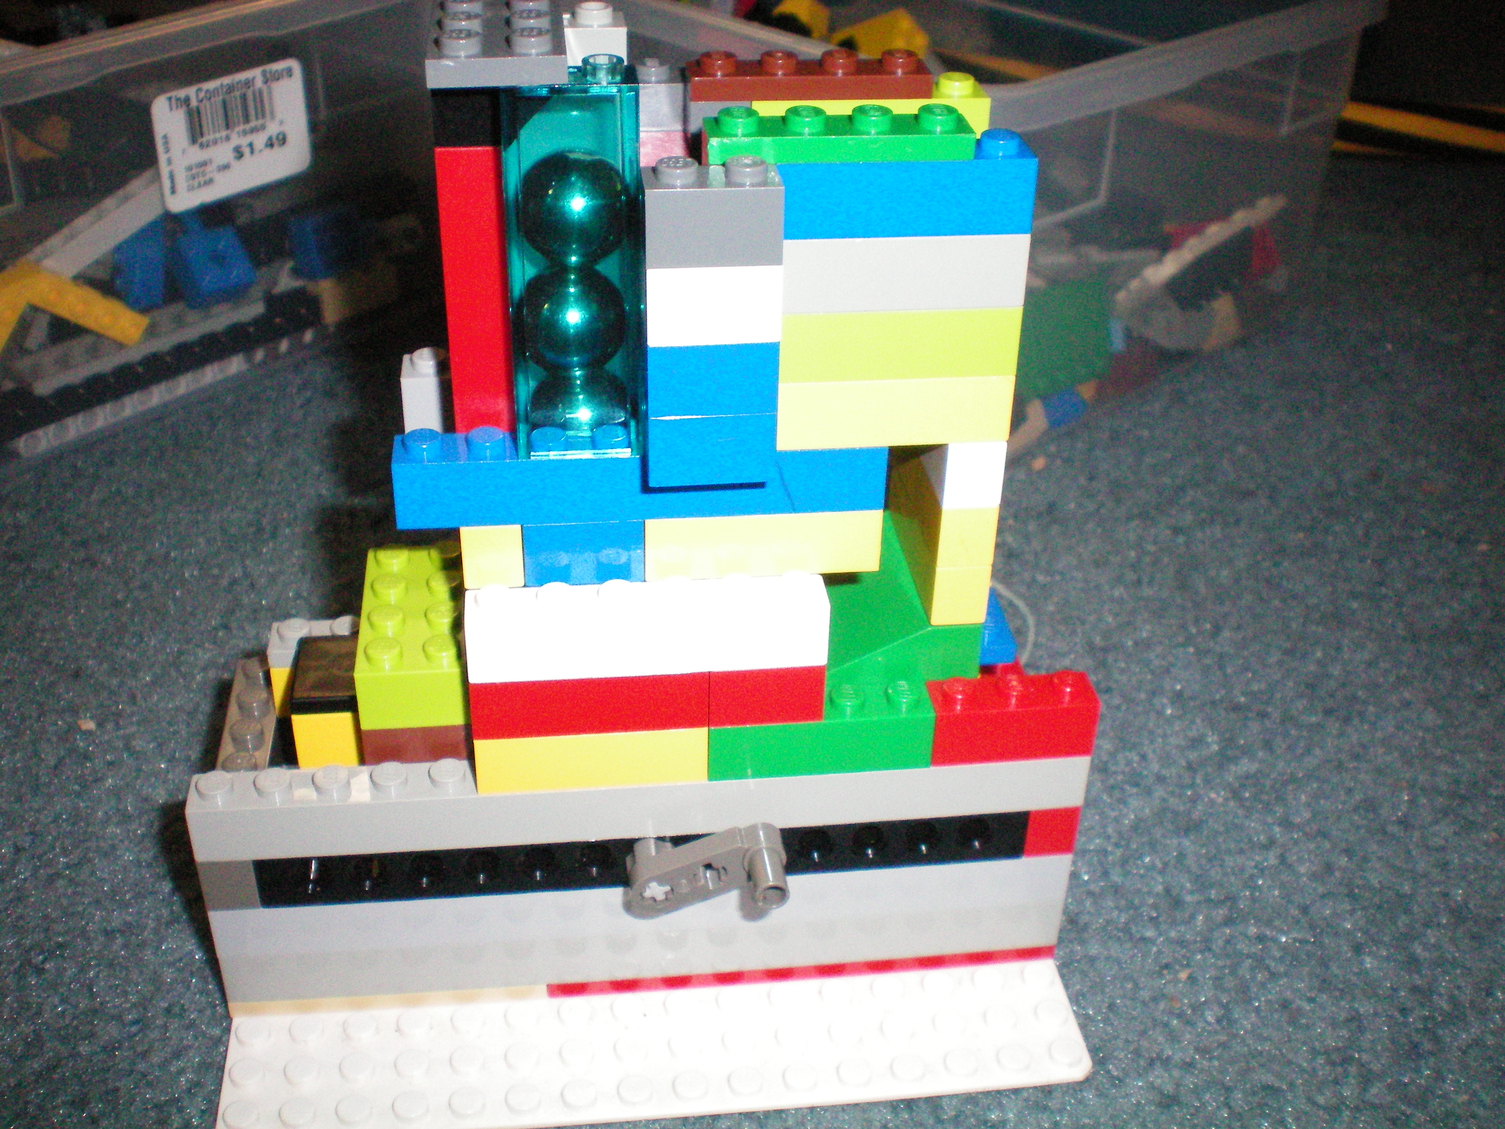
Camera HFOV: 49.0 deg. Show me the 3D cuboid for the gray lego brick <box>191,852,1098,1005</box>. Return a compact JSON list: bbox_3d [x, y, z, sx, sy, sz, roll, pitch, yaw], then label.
[{"bbox_3d":[-0.015,0.053,0.251,0.128,0.019,0.008,-3,33,-6],"label":"gray lego brick"}]

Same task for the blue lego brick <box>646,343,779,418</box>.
[{"bbox_3d":[-0.005,-0.025,0.203,0.016,0.011,0.008,-3,33,-7],"label":"blue lego brick"}]

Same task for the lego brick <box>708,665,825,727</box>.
[{"bbox_3d":[0.002,0.016,0.230,0.016,0.010,0.008,-3,33,-6],"label":"lego brick"}]

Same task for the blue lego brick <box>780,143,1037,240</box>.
[{"bbox_3d":[0.018,-0.047,0.201,0.032,0.011,0.008,-2,34,-6],"label":"blue lego brick"}]

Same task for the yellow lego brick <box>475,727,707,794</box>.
[{"bbox_3d":[-0.022,0.025,0.232,0.032,0.010,0.008,-3,33,-6],"label":"yellow lego brick"}]

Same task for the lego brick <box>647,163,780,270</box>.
[{"bbox_3d":[-0.005,-0.041,0.193,0.016,0.010,0.008,-3,33,-6],"label":"lego brick"}]

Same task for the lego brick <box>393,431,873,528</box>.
[{"bbox_3d":[-0.015,-0.013,0.219,0.064,0.011,0.008,-3,33,-7],"label":"lego brick"}]

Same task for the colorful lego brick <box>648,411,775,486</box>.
[{"bbox_3d":[-0.006,-0.019,0.211,0.016,0.010,0.016,-2,34,-6],"label":"colorful lego brick"}]

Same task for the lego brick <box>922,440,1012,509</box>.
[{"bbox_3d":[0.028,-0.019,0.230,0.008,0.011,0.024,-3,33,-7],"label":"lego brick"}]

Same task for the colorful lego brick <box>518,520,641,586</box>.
[{"bbox_3d":[-0.023,-0.004,0.224,0.016,0.010,0.009,-3,33,-6],"label":"colorful lego brick"}]

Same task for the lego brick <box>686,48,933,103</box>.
[{"bbox_3d":[0.008,-0.065,0.217,0.032,0.005,0.008,-3,33,-7],"label":"lego brick"}]

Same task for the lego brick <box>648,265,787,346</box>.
[{"bbox_3d":[-0.005,-0.033,0.197,0.016,0.011,0.008,-3,33,-7],"label":"lego brick"}]

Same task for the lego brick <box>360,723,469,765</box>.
[{"bbox_3d":[-0.048,0.021,0.244,0.016,0.010,0.020,-2,34,-6],"label":"lego brick"}]

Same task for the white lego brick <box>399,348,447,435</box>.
[{"bbox_3d":[-0.045,-0.025,0.236,0.008,0.011,0.008,-2,34,-6],"label":"white lego brick"}]

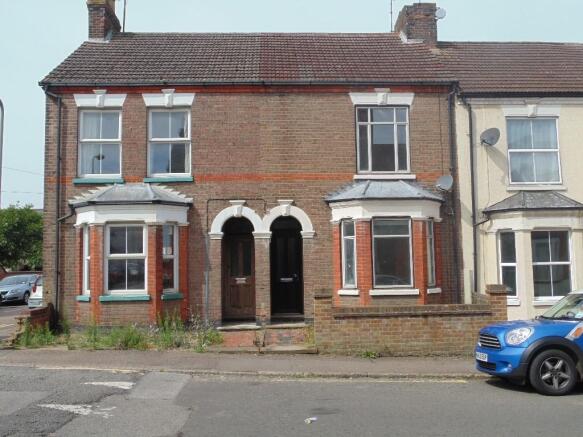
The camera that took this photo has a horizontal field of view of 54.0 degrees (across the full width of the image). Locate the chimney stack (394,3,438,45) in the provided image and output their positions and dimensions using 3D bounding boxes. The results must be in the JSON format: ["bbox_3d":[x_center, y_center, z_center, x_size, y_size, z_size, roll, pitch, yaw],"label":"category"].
[{"bbox_3d":[3.916,-5.826,17.954,0.947,1.282,1.300,-1,-5,-3],"label":"chimney stack"}]

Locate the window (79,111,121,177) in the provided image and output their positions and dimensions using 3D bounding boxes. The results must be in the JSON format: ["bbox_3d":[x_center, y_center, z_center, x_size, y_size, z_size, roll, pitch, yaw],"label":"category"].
[{"bbox_3d":[-4.648,-1.811,13.916,1.050,1.660,0.120,-1,-5,-3],"label":"window"}]

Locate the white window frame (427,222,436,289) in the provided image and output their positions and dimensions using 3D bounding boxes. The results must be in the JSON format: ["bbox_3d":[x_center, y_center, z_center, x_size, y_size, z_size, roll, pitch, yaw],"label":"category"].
[{"bbox_3d":[3.348,0.838,13.710,0.120,1.570,0.460,-5,-7,42],"label":"white window frame"}]

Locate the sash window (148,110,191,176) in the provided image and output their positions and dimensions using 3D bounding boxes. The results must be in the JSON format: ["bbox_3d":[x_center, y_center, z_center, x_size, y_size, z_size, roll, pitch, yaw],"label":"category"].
[{"bbox_3d":[-2.904,-1.781,13.643,1.000,1.609,0.120,-1,-5,-3],"label":"sash window"}]

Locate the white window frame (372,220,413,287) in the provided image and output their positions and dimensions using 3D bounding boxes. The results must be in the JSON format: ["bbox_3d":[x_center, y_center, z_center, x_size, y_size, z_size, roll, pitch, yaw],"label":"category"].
[{"bbox_3d":[2.292,0.777,12.991,0.938,1.552,0.120,-1,-5,-3],"label":"white window frame"}]

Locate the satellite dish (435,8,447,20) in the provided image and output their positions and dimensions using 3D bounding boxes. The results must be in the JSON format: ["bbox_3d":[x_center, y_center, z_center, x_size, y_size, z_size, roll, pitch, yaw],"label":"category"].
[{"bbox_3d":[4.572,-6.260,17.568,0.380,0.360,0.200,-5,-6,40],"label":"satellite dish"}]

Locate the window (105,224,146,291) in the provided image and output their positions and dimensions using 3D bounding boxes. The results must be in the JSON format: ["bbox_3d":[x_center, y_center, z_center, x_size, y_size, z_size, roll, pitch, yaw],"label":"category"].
[{"bbox_3d":[-3.784,0.935,13.114,0.960,1.580,0.120,-1,-5,-3],"label":"window"}]

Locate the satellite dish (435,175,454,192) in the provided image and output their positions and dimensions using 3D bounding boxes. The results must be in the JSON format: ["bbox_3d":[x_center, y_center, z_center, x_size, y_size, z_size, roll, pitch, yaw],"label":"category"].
[{"bbox_3d":[3.675,-0.841,13.750,0.440,0.420,0.280,-5,-7,42],"label":"satellite dish"}]

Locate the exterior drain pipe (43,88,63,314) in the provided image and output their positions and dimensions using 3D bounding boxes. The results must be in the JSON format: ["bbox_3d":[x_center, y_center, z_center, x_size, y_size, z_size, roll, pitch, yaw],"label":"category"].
[{"bbox_3d":[-5.495,-0.404,13.262,0.300,5.387,0.180,-1,-5,-3],"label":"exterior drain pipe"}]

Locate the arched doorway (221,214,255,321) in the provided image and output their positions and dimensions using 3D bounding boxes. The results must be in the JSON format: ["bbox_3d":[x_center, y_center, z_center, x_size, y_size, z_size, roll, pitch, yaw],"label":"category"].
[{"bbox_3d":[-1.265,1.229,13.734,0.777,2.401,0.100,-1,-5,-3],"label":"arched doorway"}]

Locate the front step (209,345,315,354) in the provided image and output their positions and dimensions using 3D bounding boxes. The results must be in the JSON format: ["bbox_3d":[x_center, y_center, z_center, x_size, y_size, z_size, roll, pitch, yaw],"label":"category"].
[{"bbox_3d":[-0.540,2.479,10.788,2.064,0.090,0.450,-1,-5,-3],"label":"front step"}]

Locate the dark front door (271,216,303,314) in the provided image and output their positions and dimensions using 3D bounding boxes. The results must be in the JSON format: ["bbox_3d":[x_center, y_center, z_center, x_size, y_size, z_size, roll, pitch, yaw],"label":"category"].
[{"bbox_3d":[-0.110,1.157,13.912,0.785,2.397,0.100,-1,-5,-3],"label":"dark front door"}]

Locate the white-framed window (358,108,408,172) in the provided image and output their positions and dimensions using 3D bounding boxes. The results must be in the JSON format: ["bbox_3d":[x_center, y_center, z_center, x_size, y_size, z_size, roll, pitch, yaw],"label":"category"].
[{"bbox_3d":[2.270,-1.960,14.237,1.310,1.670,0.120,-1,-5,-3],"label":"white-framed window"}]

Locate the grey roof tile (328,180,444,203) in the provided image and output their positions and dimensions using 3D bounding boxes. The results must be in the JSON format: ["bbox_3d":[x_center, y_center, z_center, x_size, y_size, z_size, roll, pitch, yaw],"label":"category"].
[{"bbox_3d":[2.286,-0.703,13.686,2.880,0.530,0.680,-1,-5,-3],"label":"grey roof tile"}]

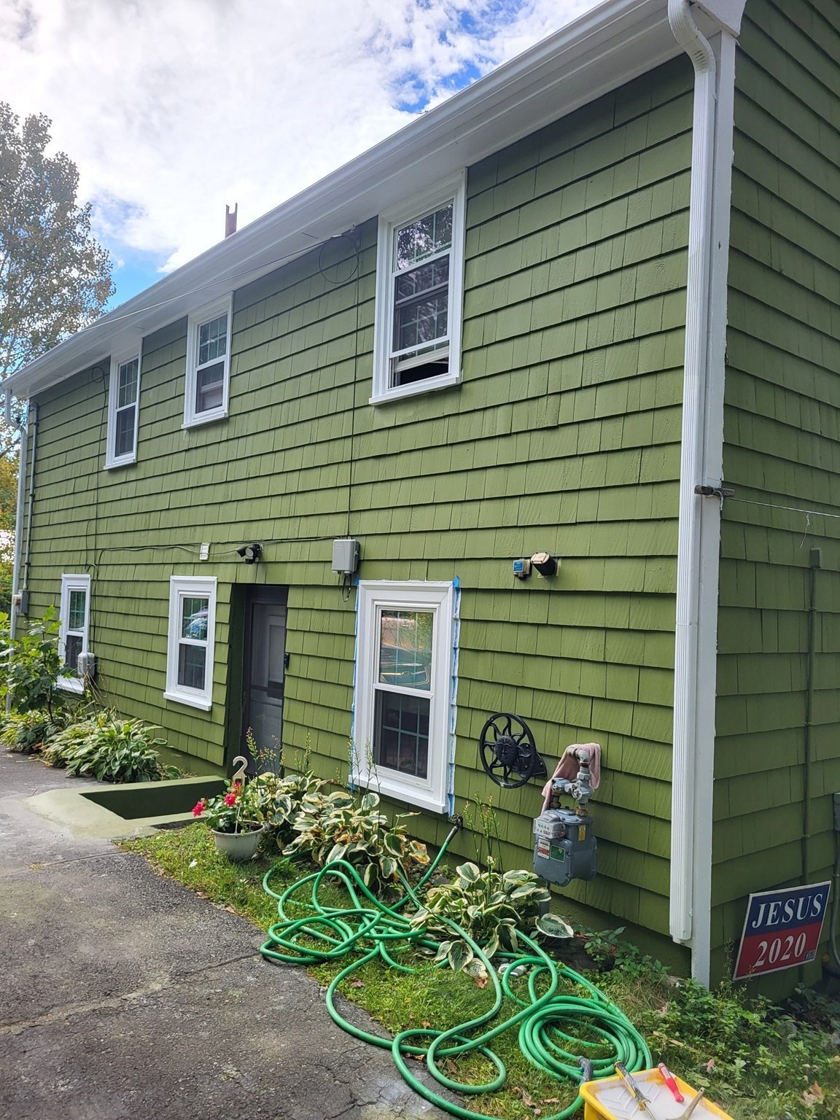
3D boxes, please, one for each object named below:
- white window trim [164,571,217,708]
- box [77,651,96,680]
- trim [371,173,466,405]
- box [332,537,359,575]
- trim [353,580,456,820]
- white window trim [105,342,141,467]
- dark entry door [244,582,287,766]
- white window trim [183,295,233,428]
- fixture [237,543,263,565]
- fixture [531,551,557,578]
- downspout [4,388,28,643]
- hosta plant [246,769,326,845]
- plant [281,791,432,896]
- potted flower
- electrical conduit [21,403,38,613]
[{"bbox_3d":[-2.133,0.746,7.832,0.085,1.177,0.976,4,-2,-40],"label":"white window trim"},{"bbox_3d":[-3.903,1.243,9.847,0.115,0.283,0.255,4,-2,-40],"label":"box"},{"bbox_3d":[-0.001,-1.768,5.599,0.110,1.360,0.940,4,-3,-40],"label":"trim"},{"bbox_3d":[-0.523,-0.029,5.958,0.090,0.225,0.200,4,-3,-40],"label":"box"},{"bbox_3d":[-0.125,0.829,5.438,0.085,1.386,0.958,4,-2,-40],"label":"trim"},{"bbox_3d":[-3.306,-1.713,9.409,0.085,1.358,0.958,4,-2,-40],"label":"white window trim"},{"bbox_3d":[-1.249,1.206,6.998,0.060,1.980,0.900,4,-3,-40],"label":"dark entry door"},{"bbox_3d":[-1.987,-1.853,7.943,0.110,1.130,0.920,4,-3,-40],"label":"white window trim"},{"bbox_3d":[-1.401,-0.049,6.962,0.135,0.170,0.200,4,-3,-40],"label":"fixture"},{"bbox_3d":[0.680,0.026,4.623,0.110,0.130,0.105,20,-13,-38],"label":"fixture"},{"bbox_3d":[-5.940,-0.409,12.201,0.320,4.140,0.100,4,-2,-40],"label":"downspout"},{"bbox_3d":[-0.913,1.635,5.703,0.560,0.420,0.620,4,-3,-40],"label":"hosta plant"},{"bbox_3d":[-0.370,1.626,5.050,0.760,0.470,0.920,4,-3,-40],"label":"plant"},{"bbox_3d":[-1.127,1.517,4.970,0.410,0.470,0.380,2,-2,-12],"label":"potted flower"},{"bbox_3d":[-5.542,-0.792,11.959,0.100,2.938,0.100,4,-2,-40],"label":"electrical conduit"}]

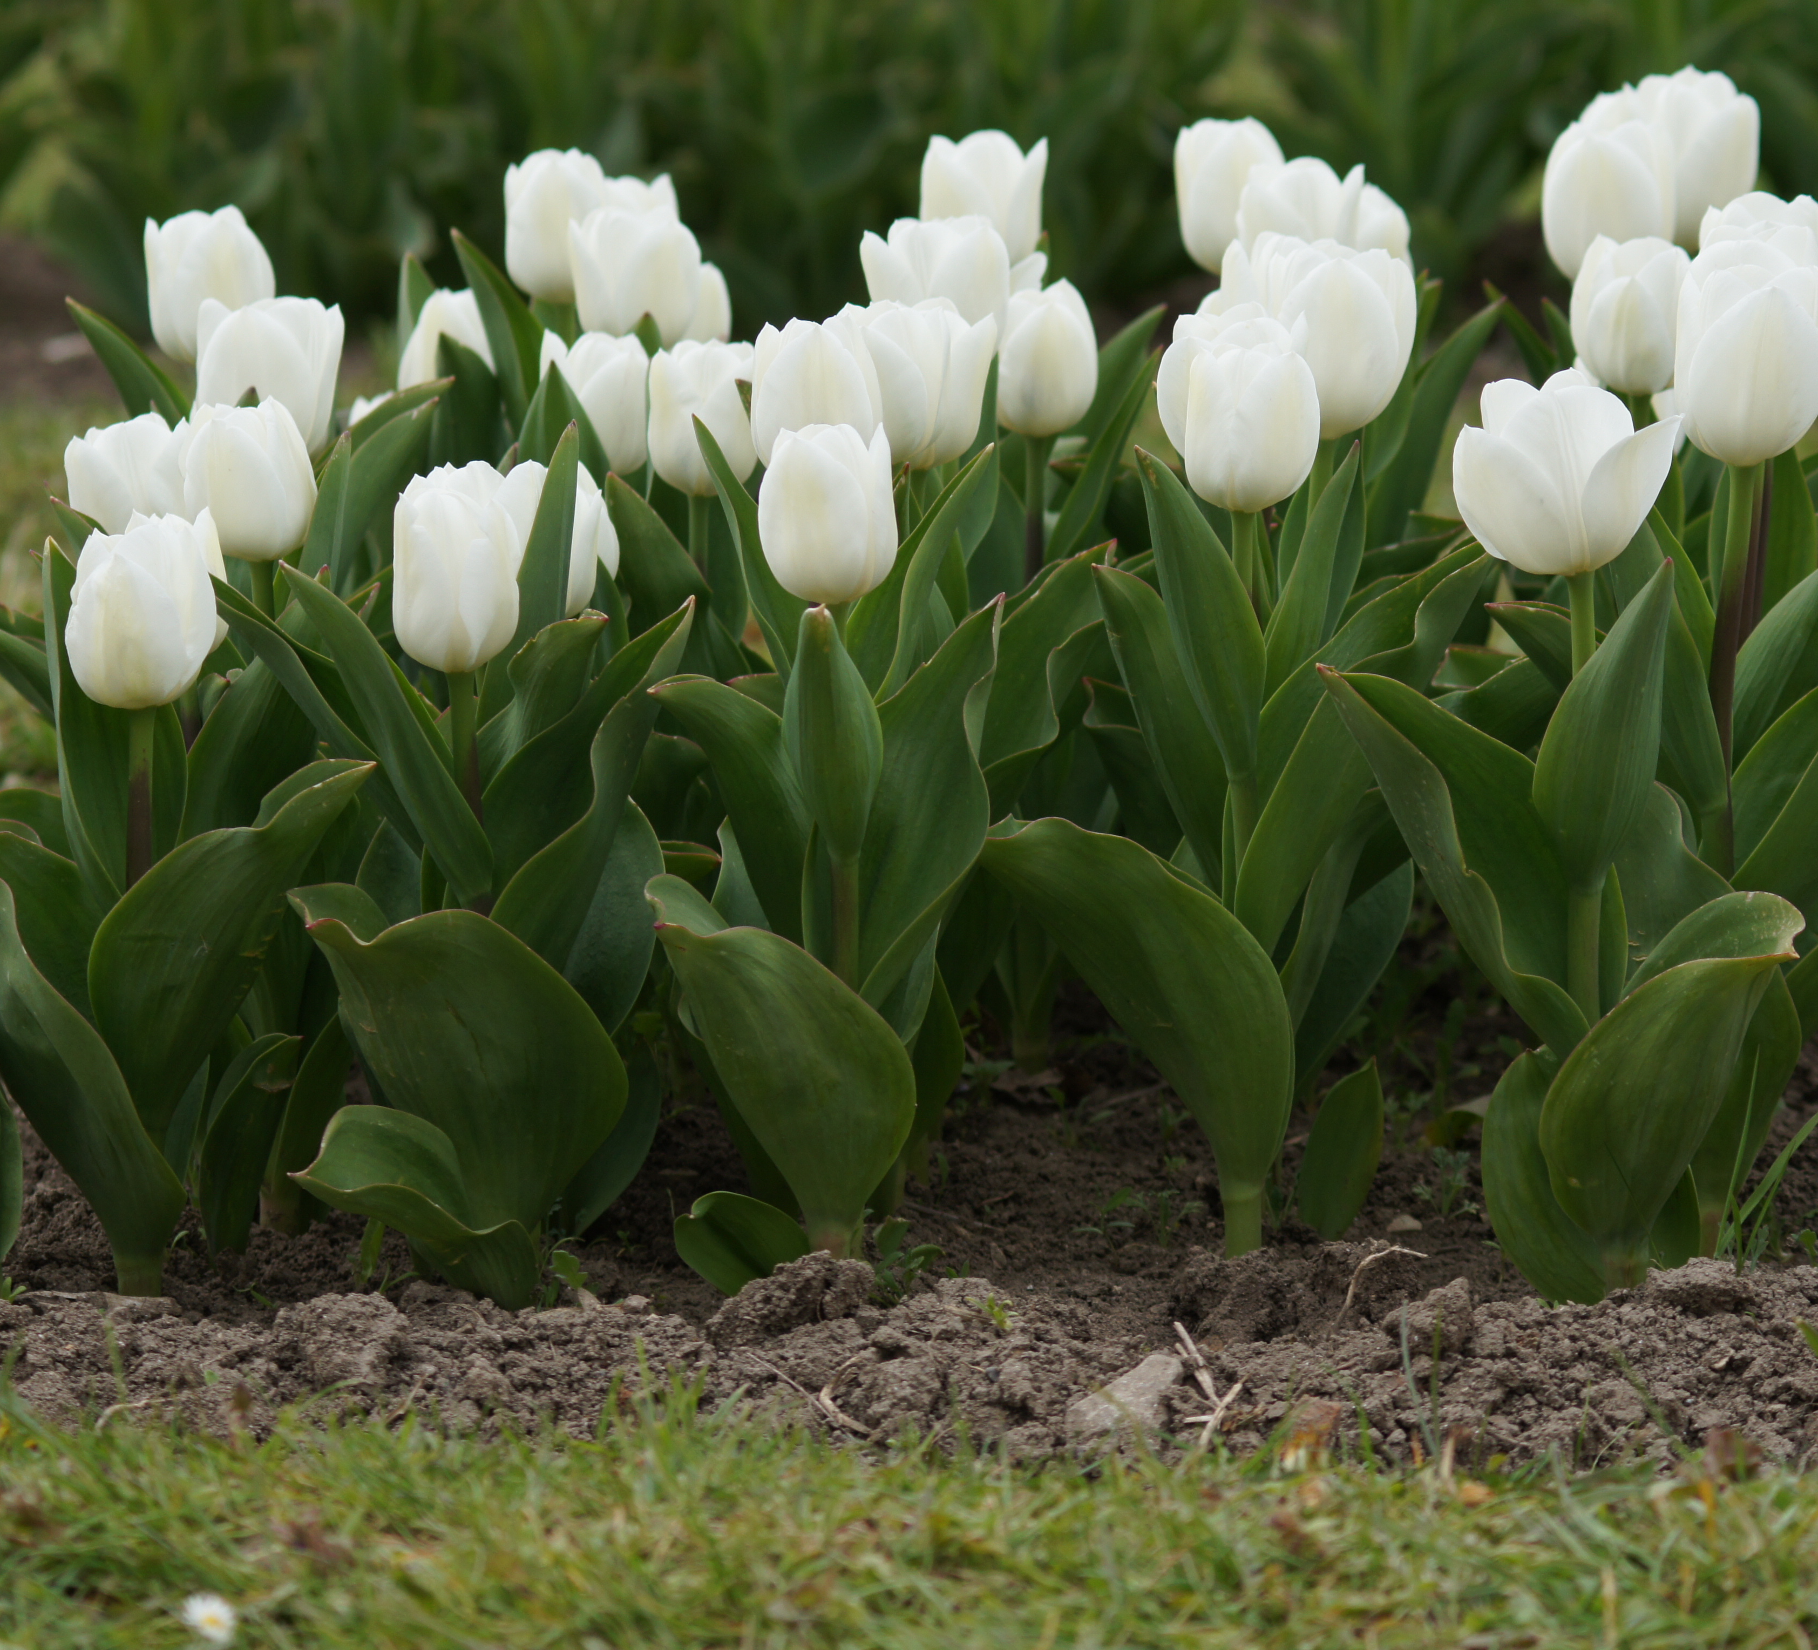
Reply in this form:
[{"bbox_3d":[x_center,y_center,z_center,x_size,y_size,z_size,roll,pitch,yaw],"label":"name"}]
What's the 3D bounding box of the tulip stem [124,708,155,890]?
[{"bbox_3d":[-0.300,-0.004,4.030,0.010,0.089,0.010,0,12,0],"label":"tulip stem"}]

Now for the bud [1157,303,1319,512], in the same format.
[{"bbox_3d":[0.129,-0.164,4.050,0.062,0.079,0.062,0,12,0],"label":"bud"}]

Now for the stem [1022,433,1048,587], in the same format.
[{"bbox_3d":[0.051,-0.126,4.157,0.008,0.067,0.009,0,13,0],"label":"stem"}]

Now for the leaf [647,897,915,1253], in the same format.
[{"bbox_3d":[-0.050,0.096,4.090,0.086,0.147,0.060,-18,11,4],"label":"leaf"}]

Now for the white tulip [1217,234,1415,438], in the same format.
[{"bbox_3d":[0.173,-0.207,4.380,0.081,0.084,0.074,0,12,0],"label":"white tulip"}]

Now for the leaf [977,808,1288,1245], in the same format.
[{"bbox_3d":[0.091,0.086,4.180,0.127,0.173,0.065,0,10,0],"label":"leaf"}]

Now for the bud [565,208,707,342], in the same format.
[{"bbox_3d":[-0.114,-0.228,4.290,0.057,0.060,0.055,0,16,0],"label":"bud"}]

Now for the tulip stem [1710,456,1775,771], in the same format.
[{"bbox_3d":[0.312,-0.077,3.901,0.014,0.120,0.013,4,13,-1],"label":"tulip stem"}]

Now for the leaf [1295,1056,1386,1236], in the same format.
[{"bbox_3d":[0.177,0.134,4.240,0.036,0.075,0.020,0,10,0],"label":"leaf"}]

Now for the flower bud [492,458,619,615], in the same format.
[{"bbox_3d":[-0.137,-0.109,3.970,0.052,0.066,0.052,0,16,0],"label":"flower bud"}]

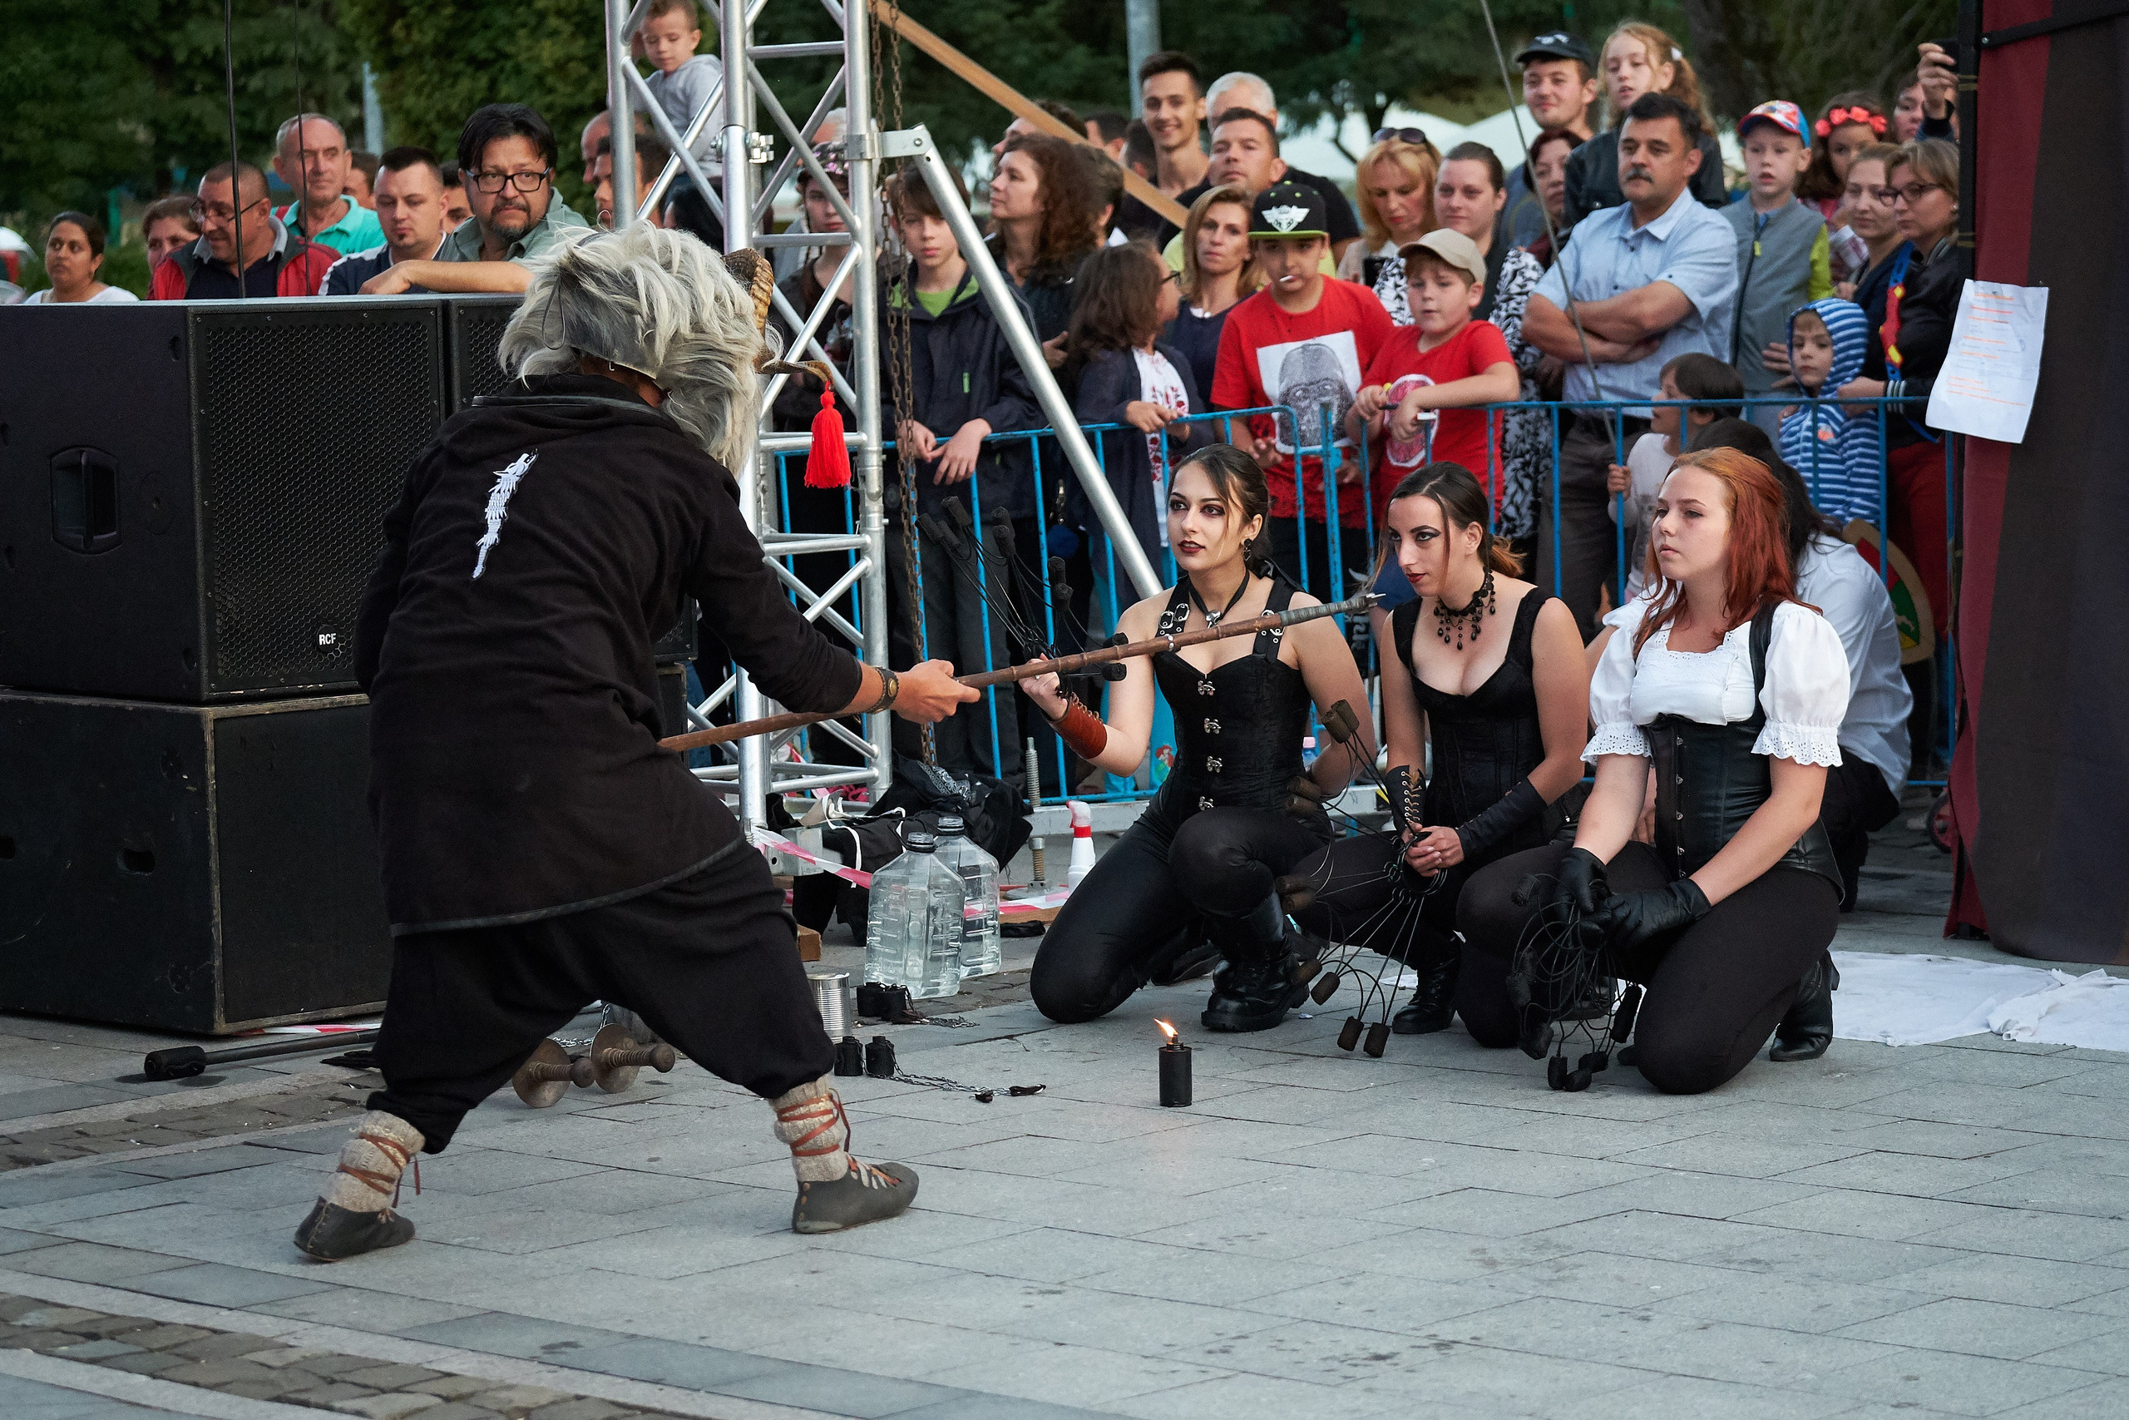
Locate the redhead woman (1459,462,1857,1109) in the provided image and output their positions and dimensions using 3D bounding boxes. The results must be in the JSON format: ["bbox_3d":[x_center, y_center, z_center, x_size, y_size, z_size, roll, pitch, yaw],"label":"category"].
[{"bbox_3d":[1.009,0.077,7.633,0.620,1.043,0.680,4,7,40],"label":"redhead woman"}]

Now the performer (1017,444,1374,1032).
[{"bbox_3d":[0.253,0.034,8.204,0.530,1.043,0.680,2,7,30],"label":"performer"}]

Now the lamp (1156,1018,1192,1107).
[{"bbox_3d":[0.179,0.584,7.309,0.057,0.129,0.057,-1,6,0],"label":"lamp"}]

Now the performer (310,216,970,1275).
[{"bbox_3d":[-0.604,0.018,6.449,0.640,1.456,0.880,3,7,38],"label":"performer"}]

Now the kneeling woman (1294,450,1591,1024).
[{"bbox_3d":[0.661,0.054,8.055,0.520,1.017,0.660,3,7,35],"label":"kneeling woman"}]

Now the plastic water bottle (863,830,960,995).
[{"bbox_3d":[-0.297,0.383,8.539,0.148,0.302,0.148,2,7,32],"label":"plastic water bottle"}]

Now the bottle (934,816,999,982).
[{"bbox_3d":[-0.224,0.365,8.712,0.148,0.302,0.148,4,7,40],"label":"bottle"}]

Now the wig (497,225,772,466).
[{"bbox_3d":[-0.615,-0.525,6.446,0.370,0.340,0.310,14,-5,-40],"label":"wig"}]

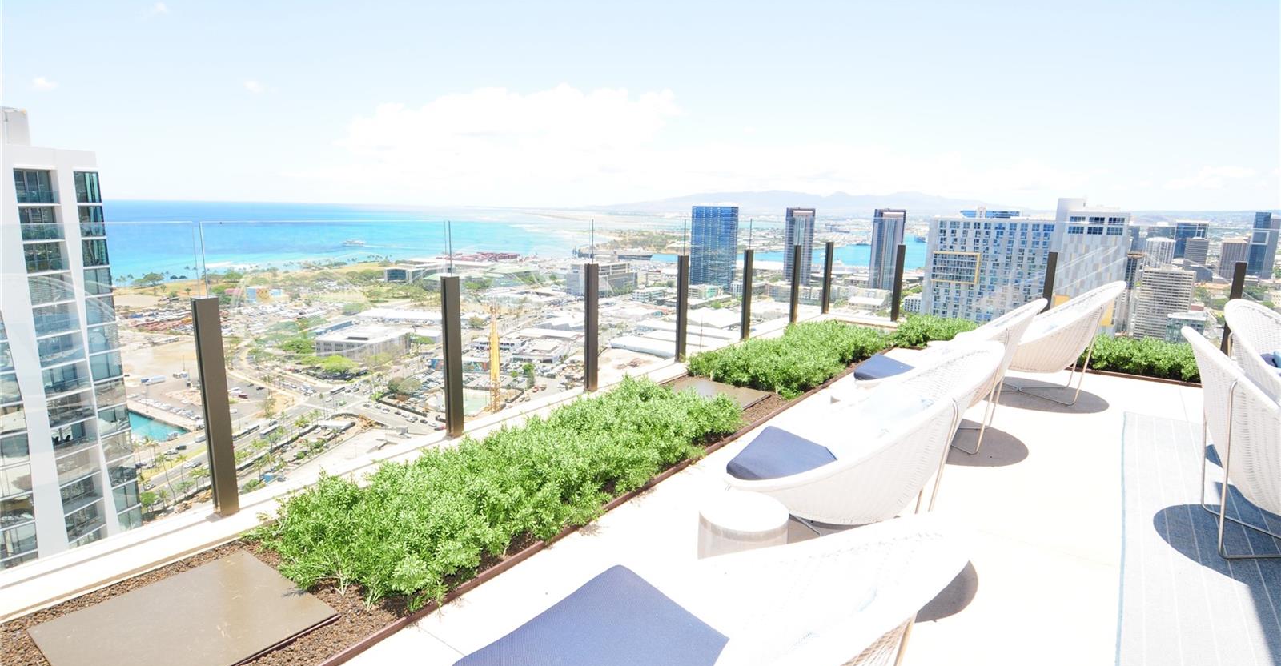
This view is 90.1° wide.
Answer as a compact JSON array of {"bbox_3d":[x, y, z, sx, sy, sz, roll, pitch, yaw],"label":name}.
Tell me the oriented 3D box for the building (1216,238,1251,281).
[{"bbox_3d":[1084.375,-131.956,1171.320,35.000,70.804,30.000,11,15,41],"label":"building"}]

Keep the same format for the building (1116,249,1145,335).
[{"bbox_3d":[478.027,-39.033,631.936,20.000,78.709,20.000,-10,15,-44],"label":"building"}]

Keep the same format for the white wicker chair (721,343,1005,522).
[{"bbox_3d":[0.816,0.414,2.462,0.950,0.845,0.970,6,12,23],"label":"white wicker chair"}]

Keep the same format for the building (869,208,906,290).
[{"bbox_3d":[382.507,-131.008,992.039,36.000,119.746,34.000,1,11,0],"label":"building"}]

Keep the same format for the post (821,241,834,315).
[{"bbox_3d":[2.236,-0.651,7.618,0.065,0.838,0.070,9,13,35],"label":"post"}]

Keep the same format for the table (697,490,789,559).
[{"bbox_3d":[0.302,0.726,1.920,0.275,0.420,0.275,1,11,0],"label":"table"}]

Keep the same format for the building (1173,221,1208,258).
[{"bbox_3d":[1100.613,-170.519,1285.580,35.000,105.900,35.000,-3,12,-21],"label":"building"}]

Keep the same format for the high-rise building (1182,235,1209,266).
[{"bbox_3d":[978.667,-127.117,1131.903,28.000,74.444,30.000,-10,15,-44],"label":"high-rise building"}]

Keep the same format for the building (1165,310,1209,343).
[{"bbox_3d":[451.279,2.517,530.486,23.000,34.531,27.000,9,13,34],"label":"building"}]

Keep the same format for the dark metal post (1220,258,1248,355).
[{"bbox_3d":[5.132,-0.199,5.543,0.070,0.838,0.050,9,13,35],"label":"dark metal post"}]

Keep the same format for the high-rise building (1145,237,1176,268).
[{"bbox_3d":[879.481,-120.499,1084.922,34.000,75.683,34.000,-10,15,-44],"label":"high-rise building"}]

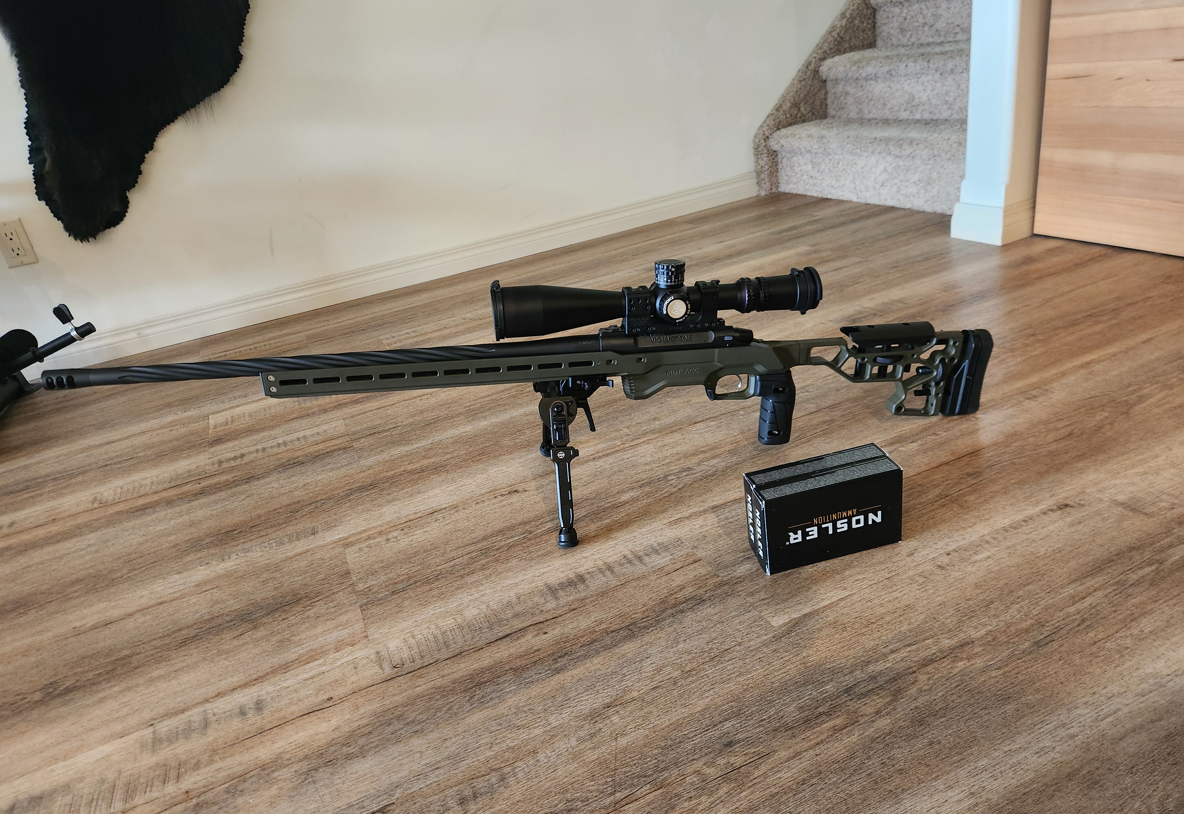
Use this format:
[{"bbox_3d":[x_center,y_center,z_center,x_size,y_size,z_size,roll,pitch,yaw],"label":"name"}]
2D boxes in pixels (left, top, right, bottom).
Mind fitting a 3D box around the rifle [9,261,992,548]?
[{"bbox_3d":[-0.044,-0.024,1.065,1.262,0.327,0.282,-6,24,-7],"label":"rifle"}]

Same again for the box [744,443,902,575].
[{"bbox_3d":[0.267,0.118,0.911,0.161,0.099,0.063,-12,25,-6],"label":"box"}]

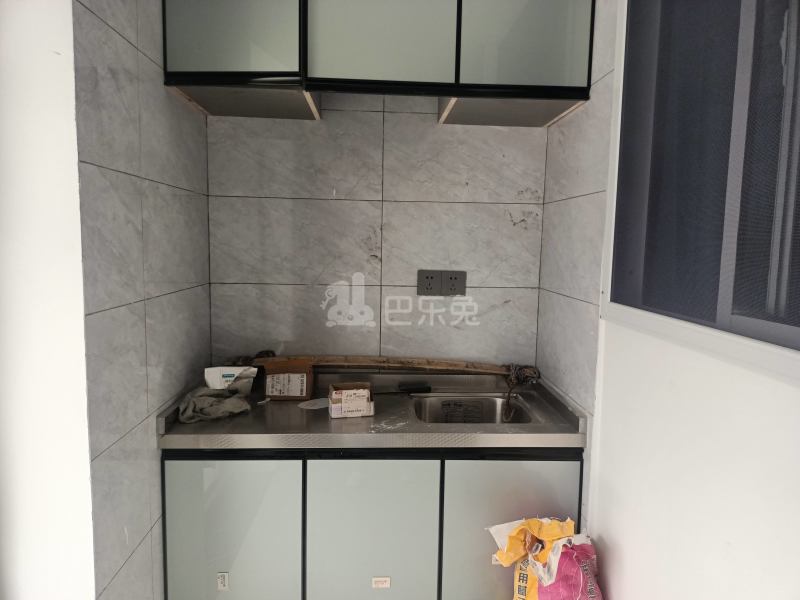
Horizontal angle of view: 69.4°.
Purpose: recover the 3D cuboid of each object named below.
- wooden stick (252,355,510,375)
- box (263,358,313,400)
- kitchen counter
[{"bbox_3d":[-0.057,0.226,2.044,0.930,0.050,0.032,2,6,-3],"label":"wooden stick"},{"bbox_3d":[-0.377,0.276,1.955,0.143,0.108,0.095,1,6,-3],"label":"box"},{"bbox_3d":[-0.074,0.338,1.831,1.170,0.091,0.500,1,6,-3],"label":"kitchen counter"}]

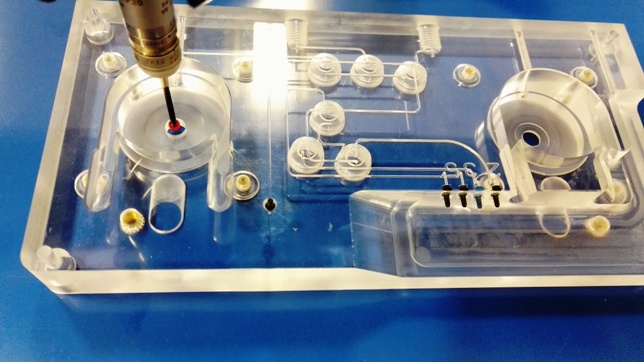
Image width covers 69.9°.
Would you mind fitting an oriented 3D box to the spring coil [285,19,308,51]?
[{"bbox_3d":[-0.009,-0.053,0.166,0.008,0.008,0.009,1,65,-5],"label":"spring coil"}]

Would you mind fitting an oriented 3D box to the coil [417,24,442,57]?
[{"bbox_3d":[0.040,-0.052,0.170,0.008,0.008,0.009,1,65,-5],"label":"coil"}]

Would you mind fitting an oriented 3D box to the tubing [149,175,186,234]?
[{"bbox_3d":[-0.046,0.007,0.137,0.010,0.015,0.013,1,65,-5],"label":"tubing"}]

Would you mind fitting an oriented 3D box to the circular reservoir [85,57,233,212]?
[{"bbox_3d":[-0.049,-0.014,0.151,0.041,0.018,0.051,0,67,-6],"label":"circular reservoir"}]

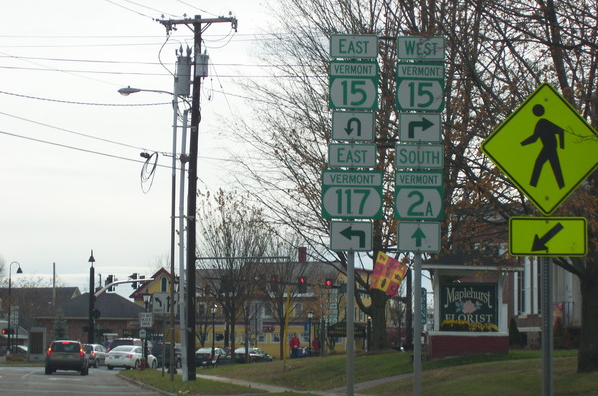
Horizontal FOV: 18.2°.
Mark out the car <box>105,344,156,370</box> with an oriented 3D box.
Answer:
[{"bbox_3d":[-10.039,9.609,112.500,1.820,1.470,4.840,0,-5,14],"label":"car"}]

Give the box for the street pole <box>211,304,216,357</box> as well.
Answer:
[{"bbox_3d":[-6.522,10.243,143.000,0.420,4.300,0.420,2,-5,-8],"label":"street pole"}]

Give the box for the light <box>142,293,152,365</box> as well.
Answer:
[{"bbox_3d":[-8.381,7.262,103.000,0.420,4.200,0.420,1,-5,-7],"label":"light"}]

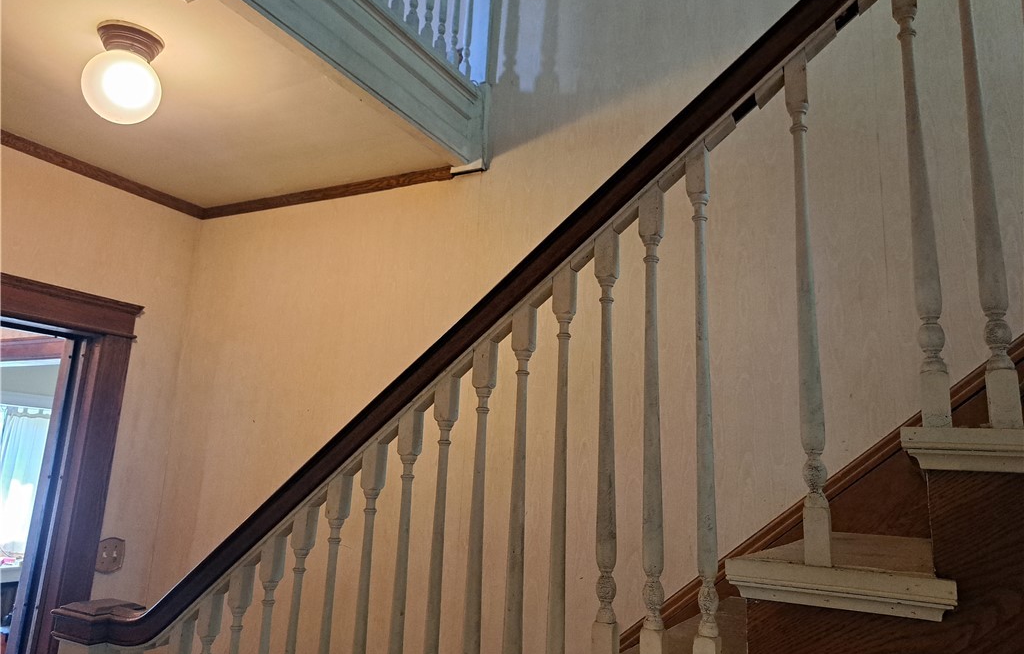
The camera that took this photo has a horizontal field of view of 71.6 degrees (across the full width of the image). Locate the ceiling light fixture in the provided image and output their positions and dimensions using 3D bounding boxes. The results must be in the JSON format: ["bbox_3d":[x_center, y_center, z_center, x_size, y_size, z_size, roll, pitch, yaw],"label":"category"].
[{"bbox_3d":[-1.023,-0.653,1.875,0.185,0.238,0.185,-4,-13,28],"label":"ceiling light fixture"}]

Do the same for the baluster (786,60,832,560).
[{"bbox_3d":[0.483,-0.050,1.163,0.037,0.841,0.037,-4,-13,28],"label":"baluster"}]

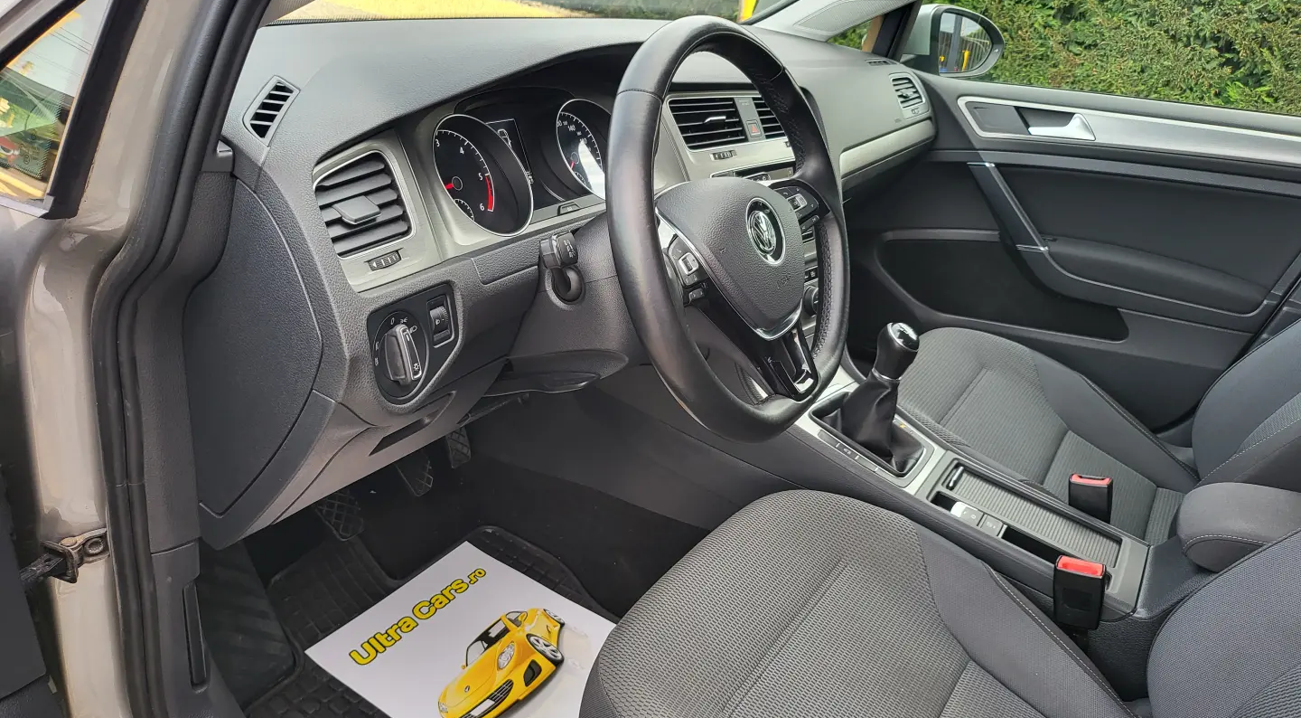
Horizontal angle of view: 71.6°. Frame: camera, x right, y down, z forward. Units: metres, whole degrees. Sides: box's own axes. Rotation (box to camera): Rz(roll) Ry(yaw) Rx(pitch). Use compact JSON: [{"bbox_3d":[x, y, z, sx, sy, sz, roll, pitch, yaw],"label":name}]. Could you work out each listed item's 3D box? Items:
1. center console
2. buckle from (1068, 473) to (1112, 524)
[{"bbox_3d":[0.380,0.161,1.140,0.500,0.230,0.200,17,25,26],"label":"center console"},{"bbox_3d":[0.570,0.194,1.166,0.048,0.085,0.028,2,18,31],"label":"buckle"}]

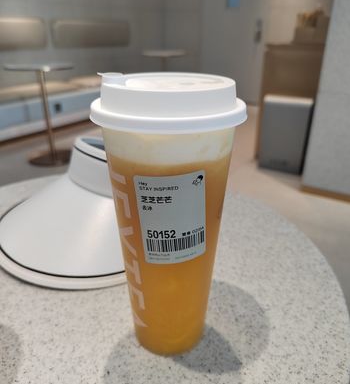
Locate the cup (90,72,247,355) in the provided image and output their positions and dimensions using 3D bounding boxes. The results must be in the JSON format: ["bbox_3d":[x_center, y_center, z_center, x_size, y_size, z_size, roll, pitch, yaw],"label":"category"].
[{"bbox_3d":[-0.004,0.026,0.229,0.095,0.203,0.095,0,26,0],"label":"cup"}]

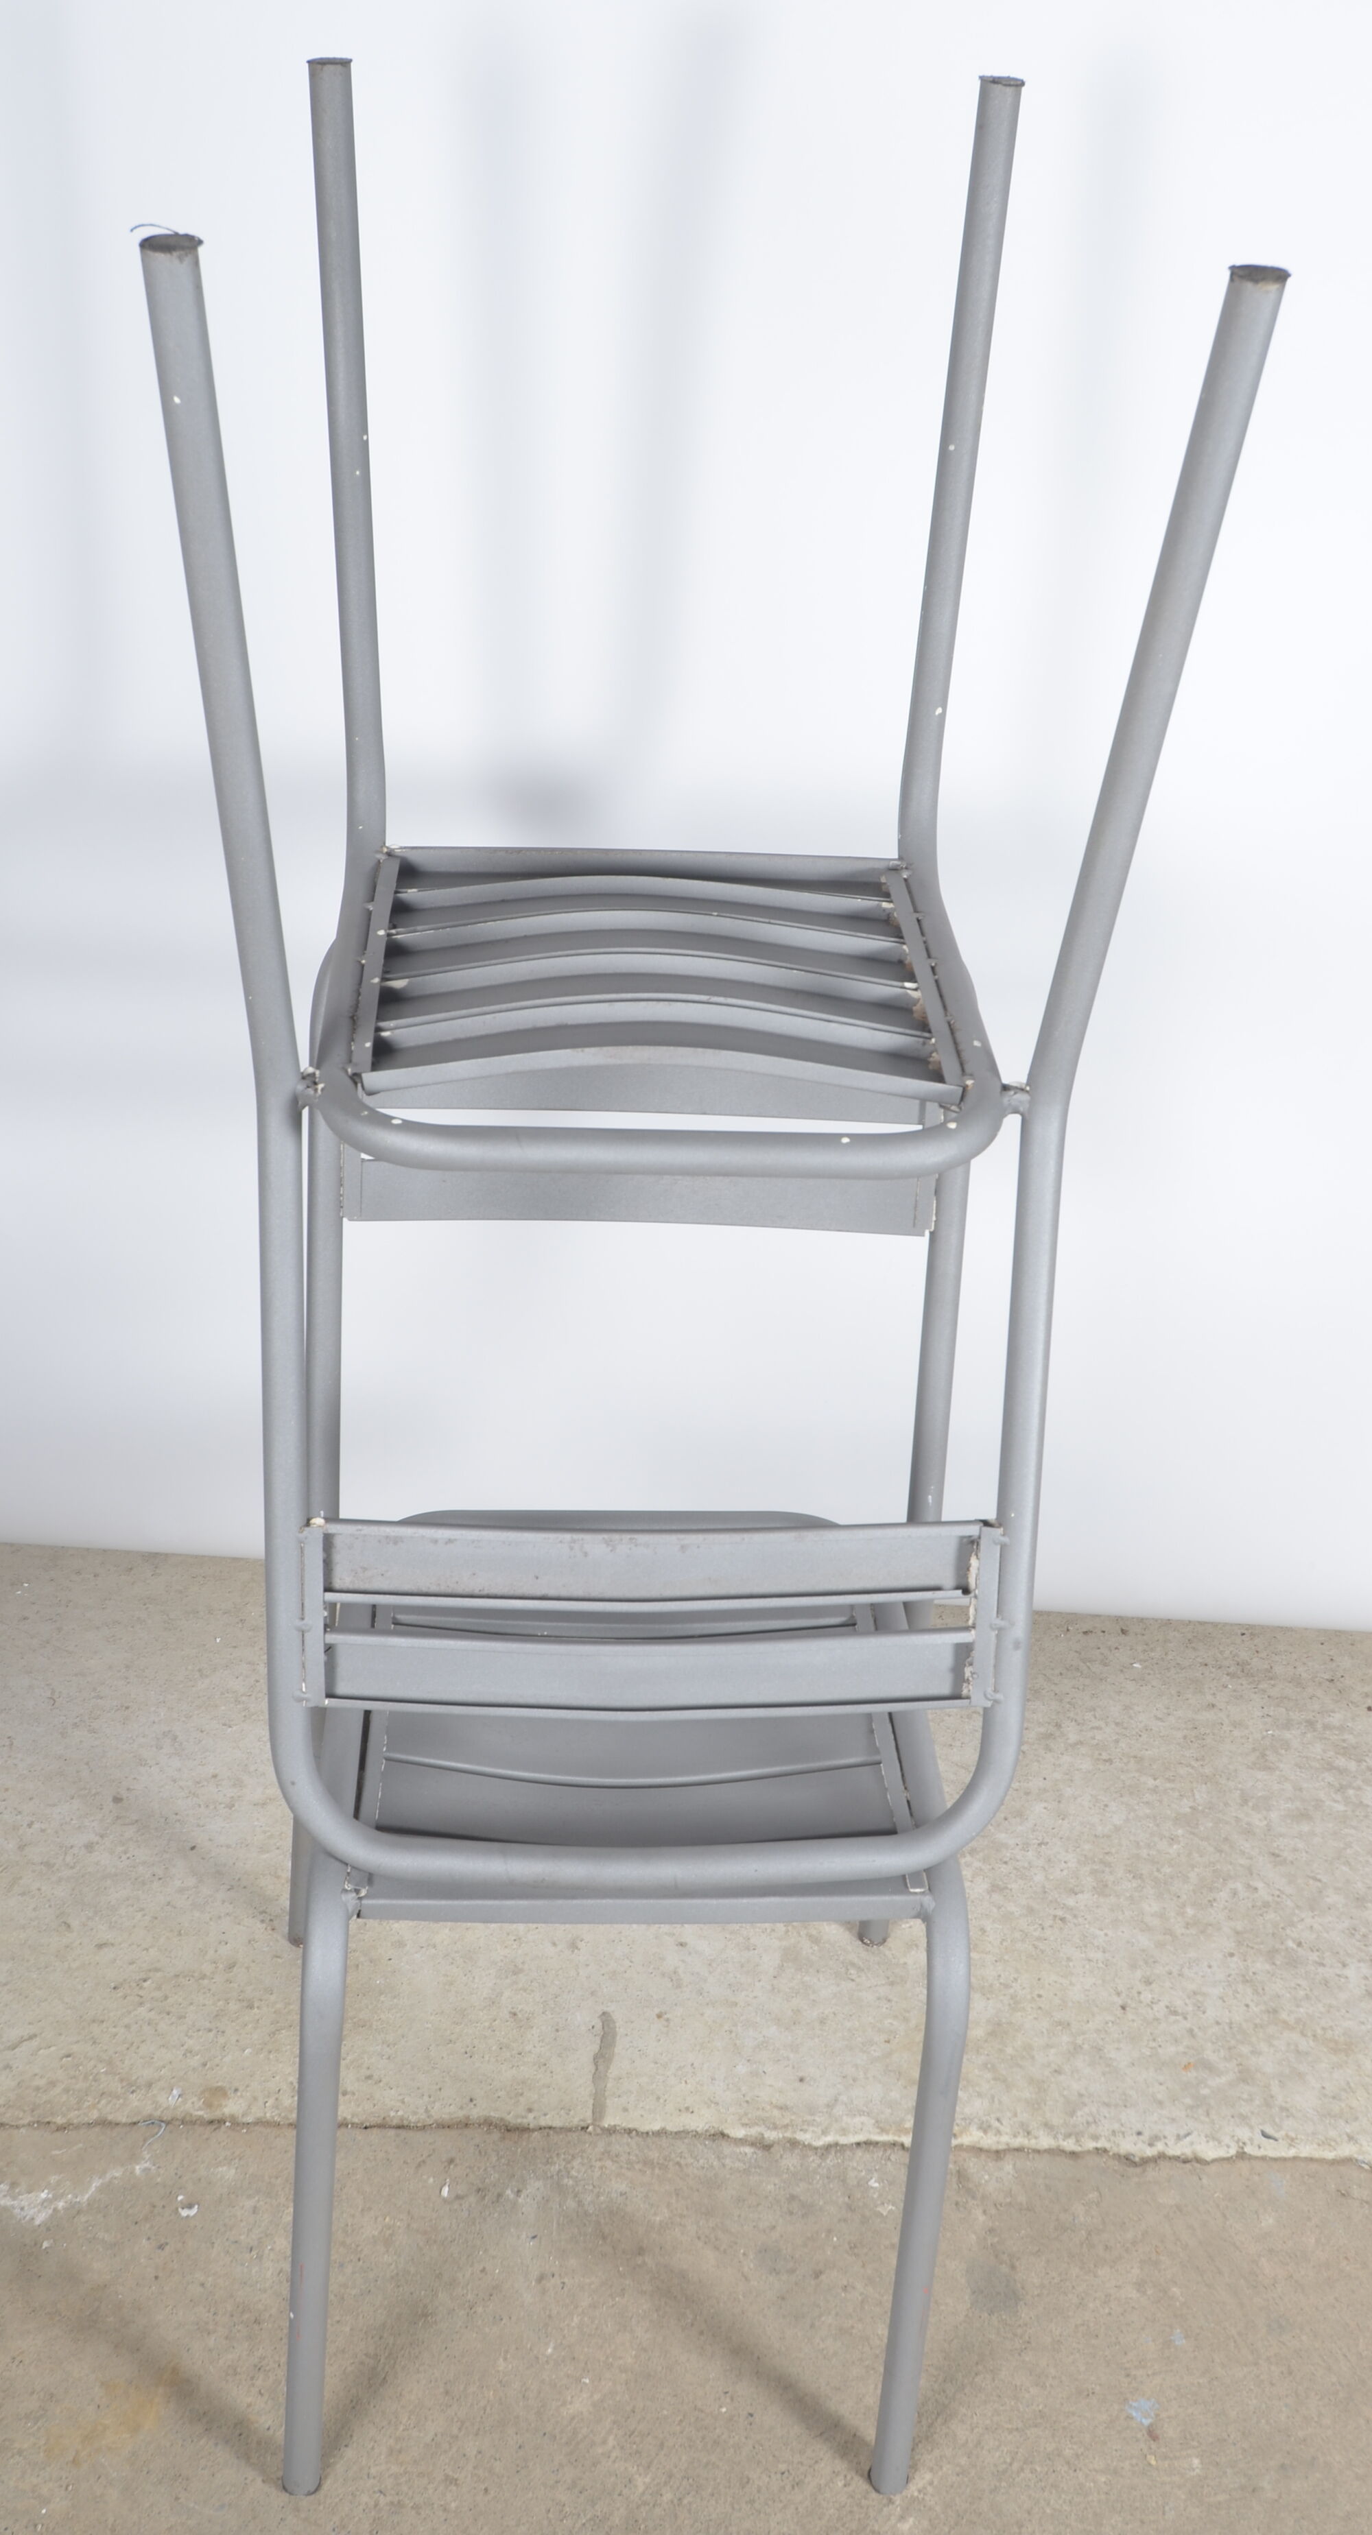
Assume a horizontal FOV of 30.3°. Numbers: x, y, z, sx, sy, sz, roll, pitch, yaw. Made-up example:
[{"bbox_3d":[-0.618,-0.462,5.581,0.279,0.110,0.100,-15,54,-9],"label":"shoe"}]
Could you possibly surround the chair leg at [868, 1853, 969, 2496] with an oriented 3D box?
[{"bbox_3d":[0.136,0.564,1.517,0.031,0.455,0.081,0,31,-3],"label":"chair leg"}]

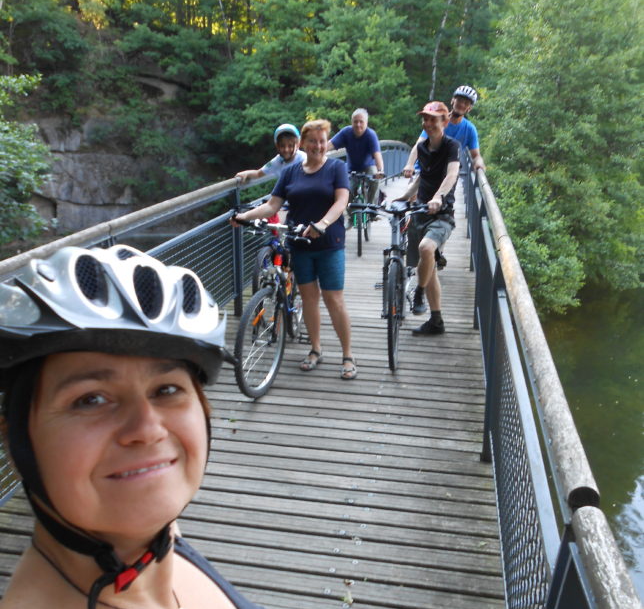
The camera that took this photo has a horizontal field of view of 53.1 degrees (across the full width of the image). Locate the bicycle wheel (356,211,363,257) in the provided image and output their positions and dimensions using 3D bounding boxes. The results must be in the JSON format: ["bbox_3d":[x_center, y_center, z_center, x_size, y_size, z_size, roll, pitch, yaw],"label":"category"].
[{"bbox_3d":[0.449,-0.877,7.455,0.055,0.670,0.670,1,16,4],"label":"bicycle wheel"}]

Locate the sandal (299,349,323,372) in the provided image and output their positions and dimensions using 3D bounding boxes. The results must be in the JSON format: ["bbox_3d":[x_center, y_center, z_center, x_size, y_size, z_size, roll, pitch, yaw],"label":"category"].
[{"bbox_3d":[-0.056,0.360,4.363,0.100,0.092,0.250,5,17,17],"label":"sandal"}]

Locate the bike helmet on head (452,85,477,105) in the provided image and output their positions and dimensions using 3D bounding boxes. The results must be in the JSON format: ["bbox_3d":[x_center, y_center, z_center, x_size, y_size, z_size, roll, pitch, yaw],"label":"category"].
[{"bbox_3d":[1.335,-1.939,6.000,0.210,0.155,0.270,24,22,12],"label":"bike helmet on head"}]

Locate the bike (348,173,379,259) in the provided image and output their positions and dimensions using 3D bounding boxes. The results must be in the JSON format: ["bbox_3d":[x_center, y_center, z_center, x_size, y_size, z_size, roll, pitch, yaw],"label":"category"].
[{"bbox_3d":[0.520,-1.171,7.906,0.600,0.990,1.700,2,16,8],"label":"bike"}]

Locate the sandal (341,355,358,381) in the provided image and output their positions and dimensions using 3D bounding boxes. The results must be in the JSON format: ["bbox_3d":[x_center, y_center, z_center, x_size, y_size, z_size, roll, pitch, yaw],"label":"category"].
[{"bbox_3d":[0.181,0.400,4.229,0.100,0.092,0.250,1,16,4],"label":"sandal"}]

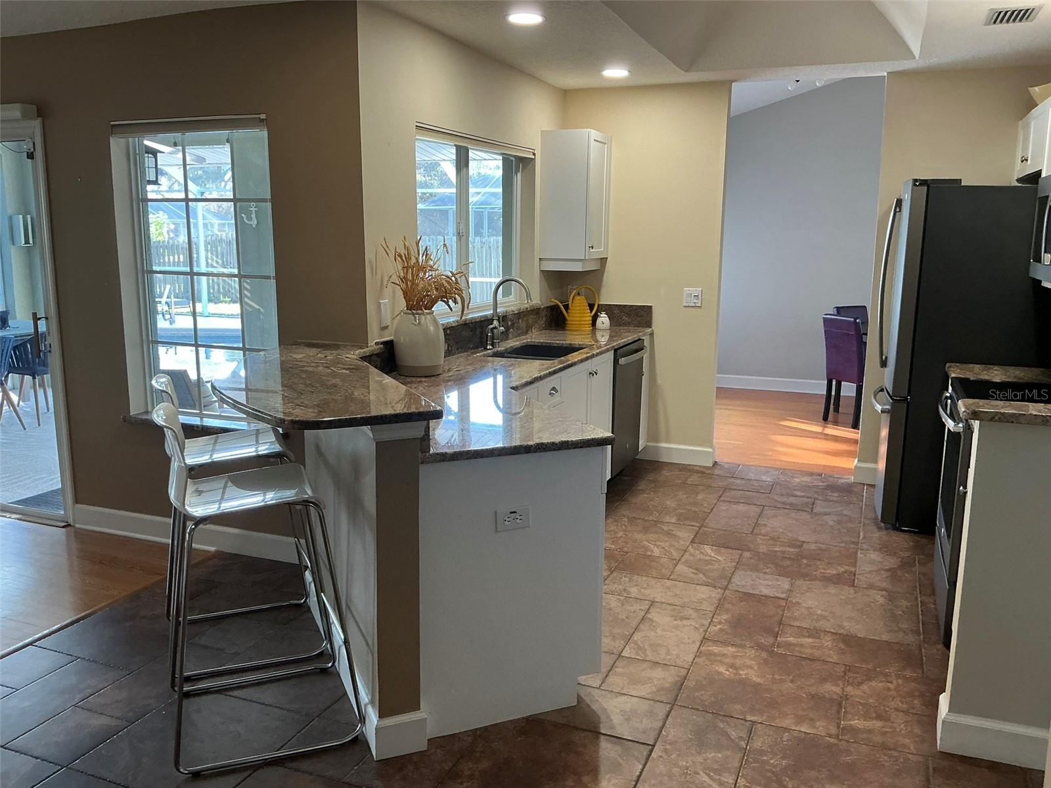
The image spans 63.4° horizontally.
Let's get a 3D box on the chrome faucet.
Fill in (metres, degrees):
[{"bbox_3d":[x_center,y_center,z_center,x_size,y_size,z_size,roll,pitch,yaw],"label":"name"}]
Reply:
[{"bbox_3d":[-0.080,-0.427,4.530,0.215,0.380,0.170,5,11,22],"label":"chrome faucet"}]

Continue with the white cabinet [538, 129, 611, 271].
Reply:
[{"bbox_3d":[0.323,-1.245,5.531,0.325,0.869,0.409,5,11,22],"label":"white cabinet"}]

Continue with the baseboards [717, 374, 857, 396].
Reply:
[{"bbox_3d":[2.607,-0.084,8.537,1.360,0.130,0.020,5,11,22],"label":"baseboards"}]

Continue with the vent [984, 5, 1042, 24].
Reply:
[{"bbox_3d":[2.123,-1.652,3.705,0.200,0.020,0.305,5,11,22],"label":"vent"}]

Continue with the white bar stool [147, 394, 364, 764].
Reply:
[{"bbox_3d":[-0.831,0.532,2.653,0.550,1.010,0.500,-4,11,-23],"label":"white bar stool"}]

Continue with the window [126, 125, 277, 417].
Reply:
[{"bbox_3d":[-1.469,-0.540,3.945,0.880,1.330,0.100,5,11,22],"label":"window"}]

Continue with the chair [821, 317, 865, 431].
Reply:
[{"bbox_3d":[2.805,-0.209,7.035,0.520,0.910,0.410,-5,11,-27],"label":"chair"}]

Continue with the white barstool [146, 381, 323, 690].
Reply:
[{"bbox_3d":[-1.026,0.427,3.042,0.525,0.985,0.470,-4,11,-23],"label":"white barstool"}]

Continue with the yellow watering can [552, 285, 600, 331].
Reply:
[{"bbox_3d":[0.329,-0.583,5.665,0.310,0.300,0.180,0,10,-6],"label":"yellow watering can"}]

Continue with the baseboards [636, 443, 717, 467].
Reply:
[{"bbox_3d":[1.010,0.405,5.750,0.520,0.117,0.018,5,11,22],"label":"baseboards"}]

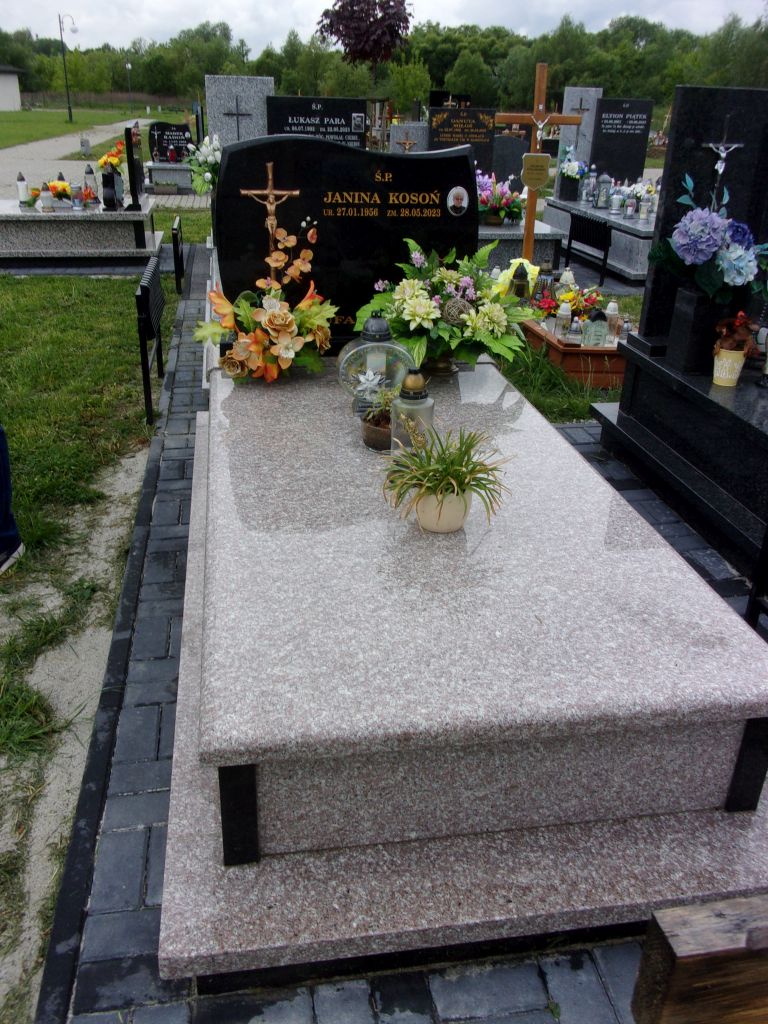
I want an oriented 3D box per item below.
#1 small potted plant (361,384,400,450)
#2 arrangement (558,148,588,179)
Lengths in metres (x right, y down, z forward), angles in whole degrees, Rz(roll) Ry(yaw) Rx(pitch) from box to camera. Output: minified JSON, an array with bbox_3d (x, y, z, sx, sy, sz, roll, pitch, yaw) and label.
[{"bbox_3d":[-0.009,-0.275,2.405,0.115,0.160,0.115,-3,27,-10],"label":"small potted plant"},{"bbox_3d":[2.073,-3.787,9.046,0.300,0.310,0.260,-3,27,-10],"label":"arrangement"}]

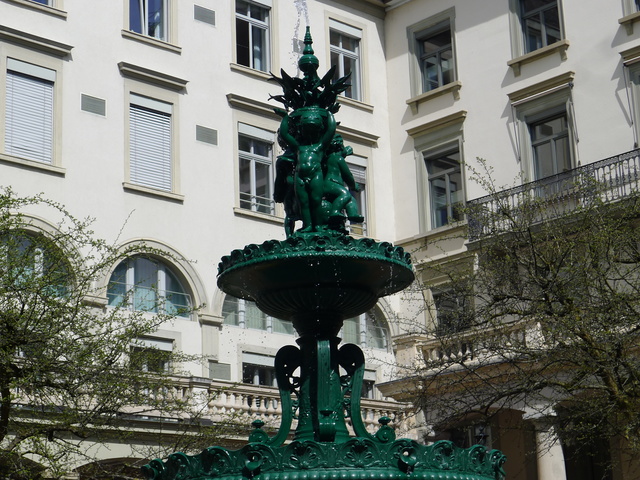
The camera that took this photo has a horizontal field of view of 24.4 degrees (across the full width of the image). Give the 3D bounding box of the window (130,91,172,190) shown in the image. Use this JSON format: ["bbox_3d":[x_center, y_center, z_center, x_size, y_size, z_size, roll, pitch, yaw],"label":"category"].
[{"bbox_3d":[-3.905,-2.123,34.268,1.195,1.922,0.090,12,-21,-42],"label":"window"}]

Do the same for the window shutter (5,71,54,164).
[{"bbox_3d":[-6.282,-2.651,32.067,1.204,1.926,0.090,12,-21,-42],"label":"window shutter"}]

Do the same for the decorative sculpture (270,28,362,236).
[{"bbox_3d":[-0.028,-0.876,12.190,0.758,1.880,0.735,-2,-16,0],"label":"decorative sculpture"}]

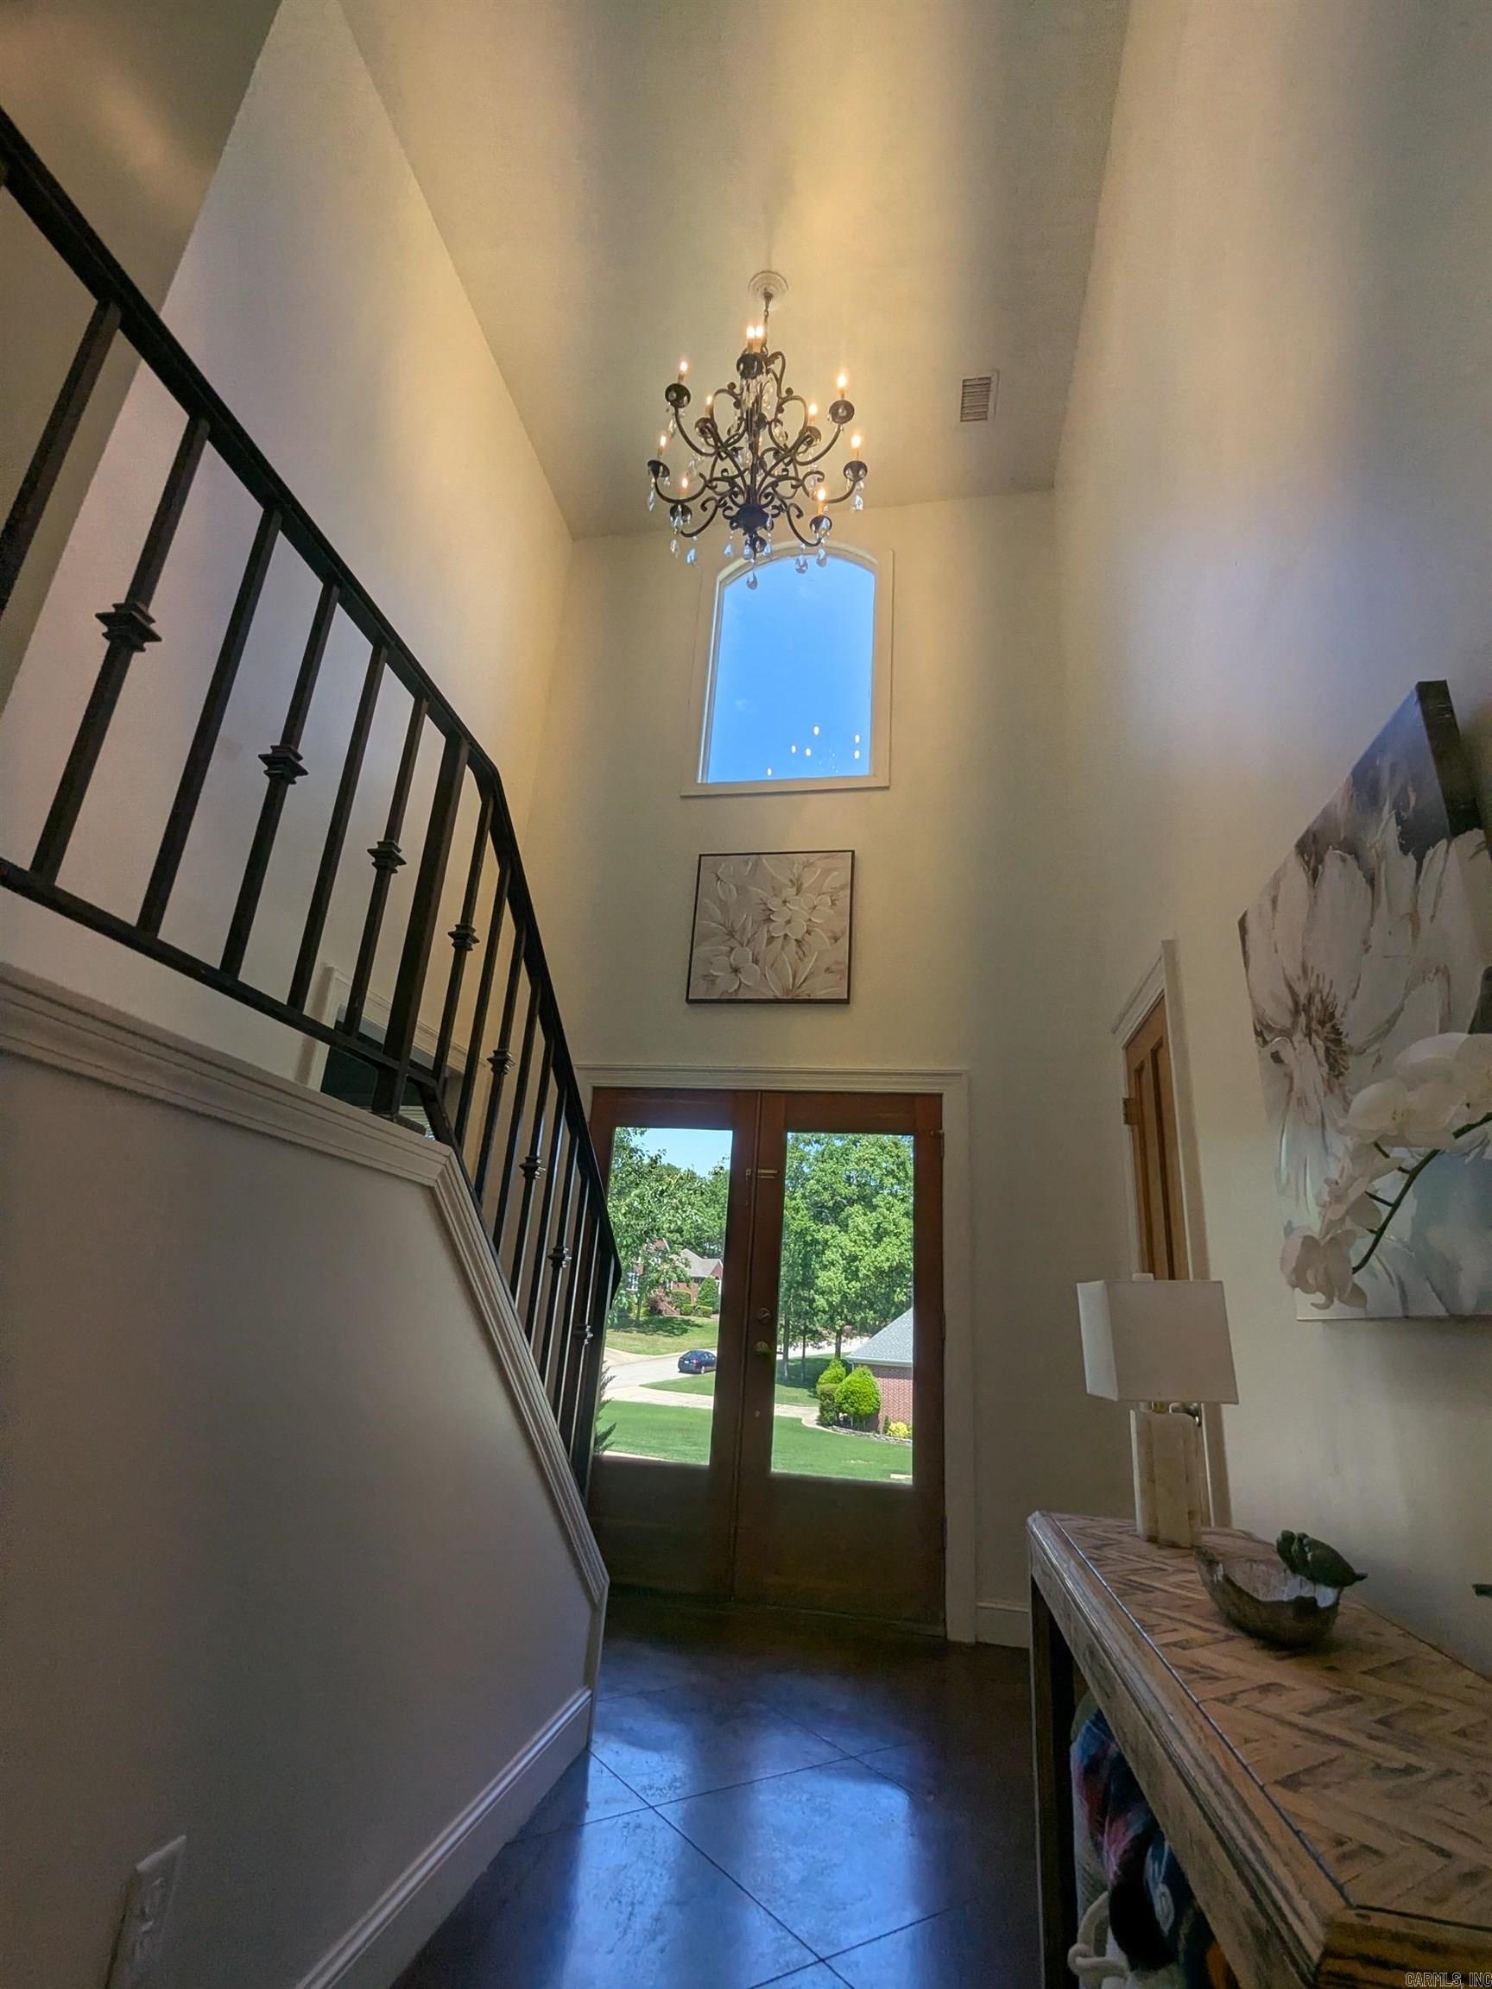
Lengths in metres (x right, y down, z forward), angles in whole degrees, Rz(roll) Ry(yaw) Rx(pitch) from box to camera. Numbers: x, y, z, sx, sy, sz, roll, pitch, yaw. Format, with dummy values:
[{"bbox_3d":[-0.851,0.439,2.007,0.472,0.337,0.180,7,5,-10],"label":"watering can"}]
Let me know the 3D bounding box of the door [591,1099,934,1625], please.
[{"bbox_3d":[0.004,1.418,3.940,1.650,2.050,0.050,0,-20,11],"label":"door"}]

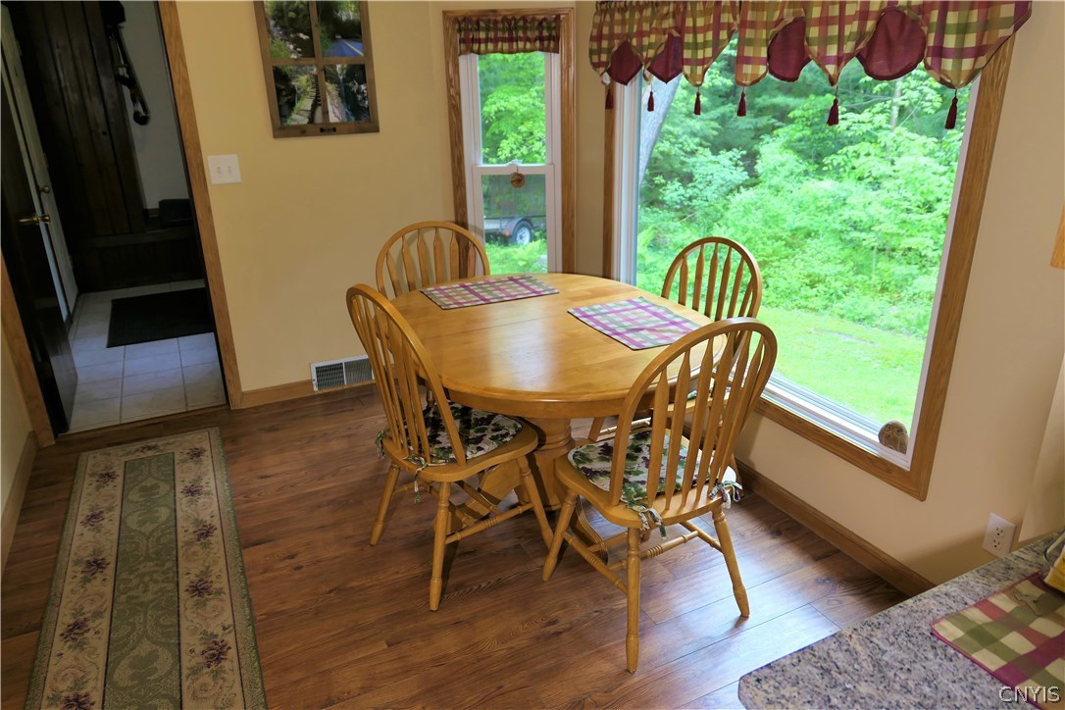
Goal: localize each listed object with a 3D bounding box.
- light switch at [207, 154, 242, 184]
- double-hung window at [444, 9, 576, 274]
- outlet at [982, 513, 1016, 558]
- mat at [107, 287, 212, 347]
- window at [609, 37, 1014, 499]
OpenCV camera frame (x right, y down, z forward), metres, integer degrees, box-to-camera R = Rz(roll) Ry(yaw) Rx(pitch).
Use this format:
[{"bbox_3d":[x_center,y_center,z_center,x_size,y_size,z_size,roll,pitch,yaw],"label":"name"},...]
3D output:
[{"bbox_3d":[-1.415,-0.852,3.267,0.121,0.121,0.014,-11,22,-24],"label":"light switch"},{"bbox_3d":[-0.094,-0.928,3.642,0.654,1.522,0.090,5,21,16],"label":"double-hung window"},{"bbox_3d":[1.244,0.490,1.895,0.010,0.116,0.071,-11,22,-24],"label":"outlet"},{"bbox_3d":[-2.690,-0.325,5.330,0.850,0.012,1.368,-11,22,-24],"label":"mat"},{"bbox_3d":[0.754,-0.551,2.578,0.090,1.508,1.775,-11,22,-24],"label":"window"}]

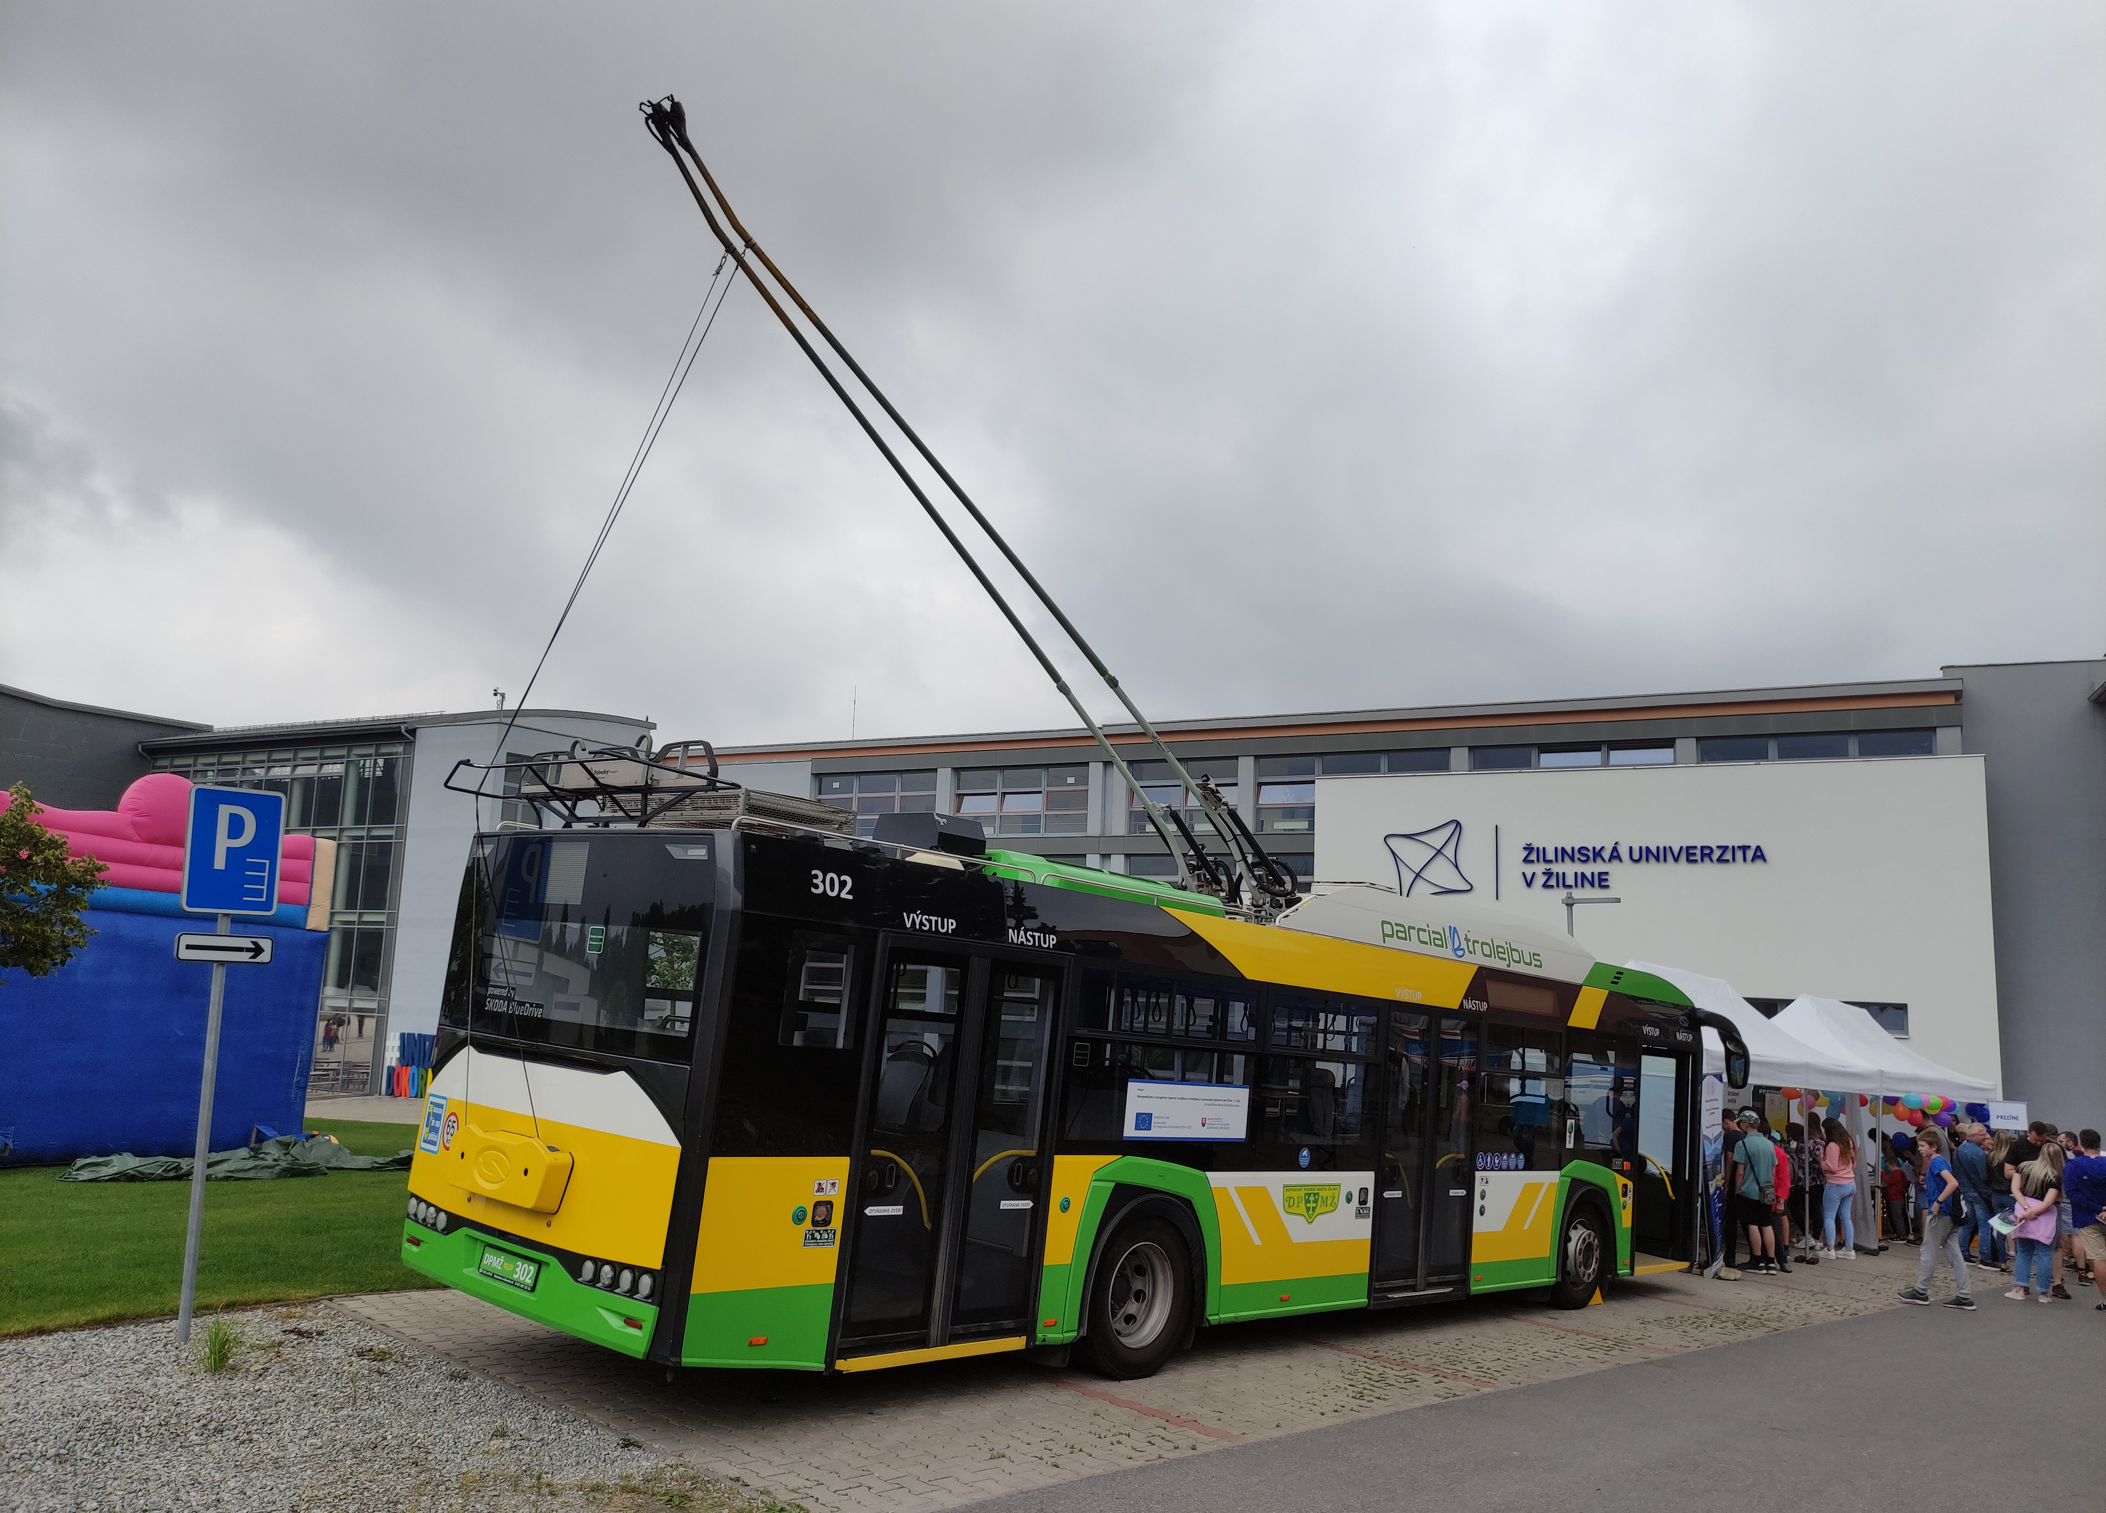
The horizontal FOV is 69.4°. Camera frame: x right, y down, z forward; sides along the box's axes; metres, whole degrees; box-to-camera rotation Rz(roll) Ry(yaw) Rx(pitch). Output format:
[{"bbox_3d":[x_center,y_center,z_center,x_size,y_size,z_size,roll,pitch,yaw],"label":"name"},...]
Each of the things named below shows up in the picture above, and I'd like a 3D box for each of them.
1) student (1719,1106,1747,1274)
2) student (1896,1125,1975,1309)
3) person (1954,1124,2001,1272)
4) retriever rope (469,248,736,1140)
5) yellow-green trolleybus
[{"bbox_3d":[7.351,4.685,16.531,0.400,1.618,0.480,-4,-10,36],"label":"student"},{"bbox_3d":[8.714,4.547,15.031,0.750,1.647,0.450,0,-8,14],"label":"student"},{"bbox_3d":[11.613,5.494,19.131,0.380,1.732,0.500,4,-8,-14],"label":"person"},{"bbox_3d":[-2.357,-0.508,7.931,1.106,4.760,0.936,-5,-11,43],"label":"retriever rope"},{"bbox_3d":[1.491,2.443,11.443,2.600,3.280,12.000,-3,-13,43],"label":"yellow-green trolleybus"}]

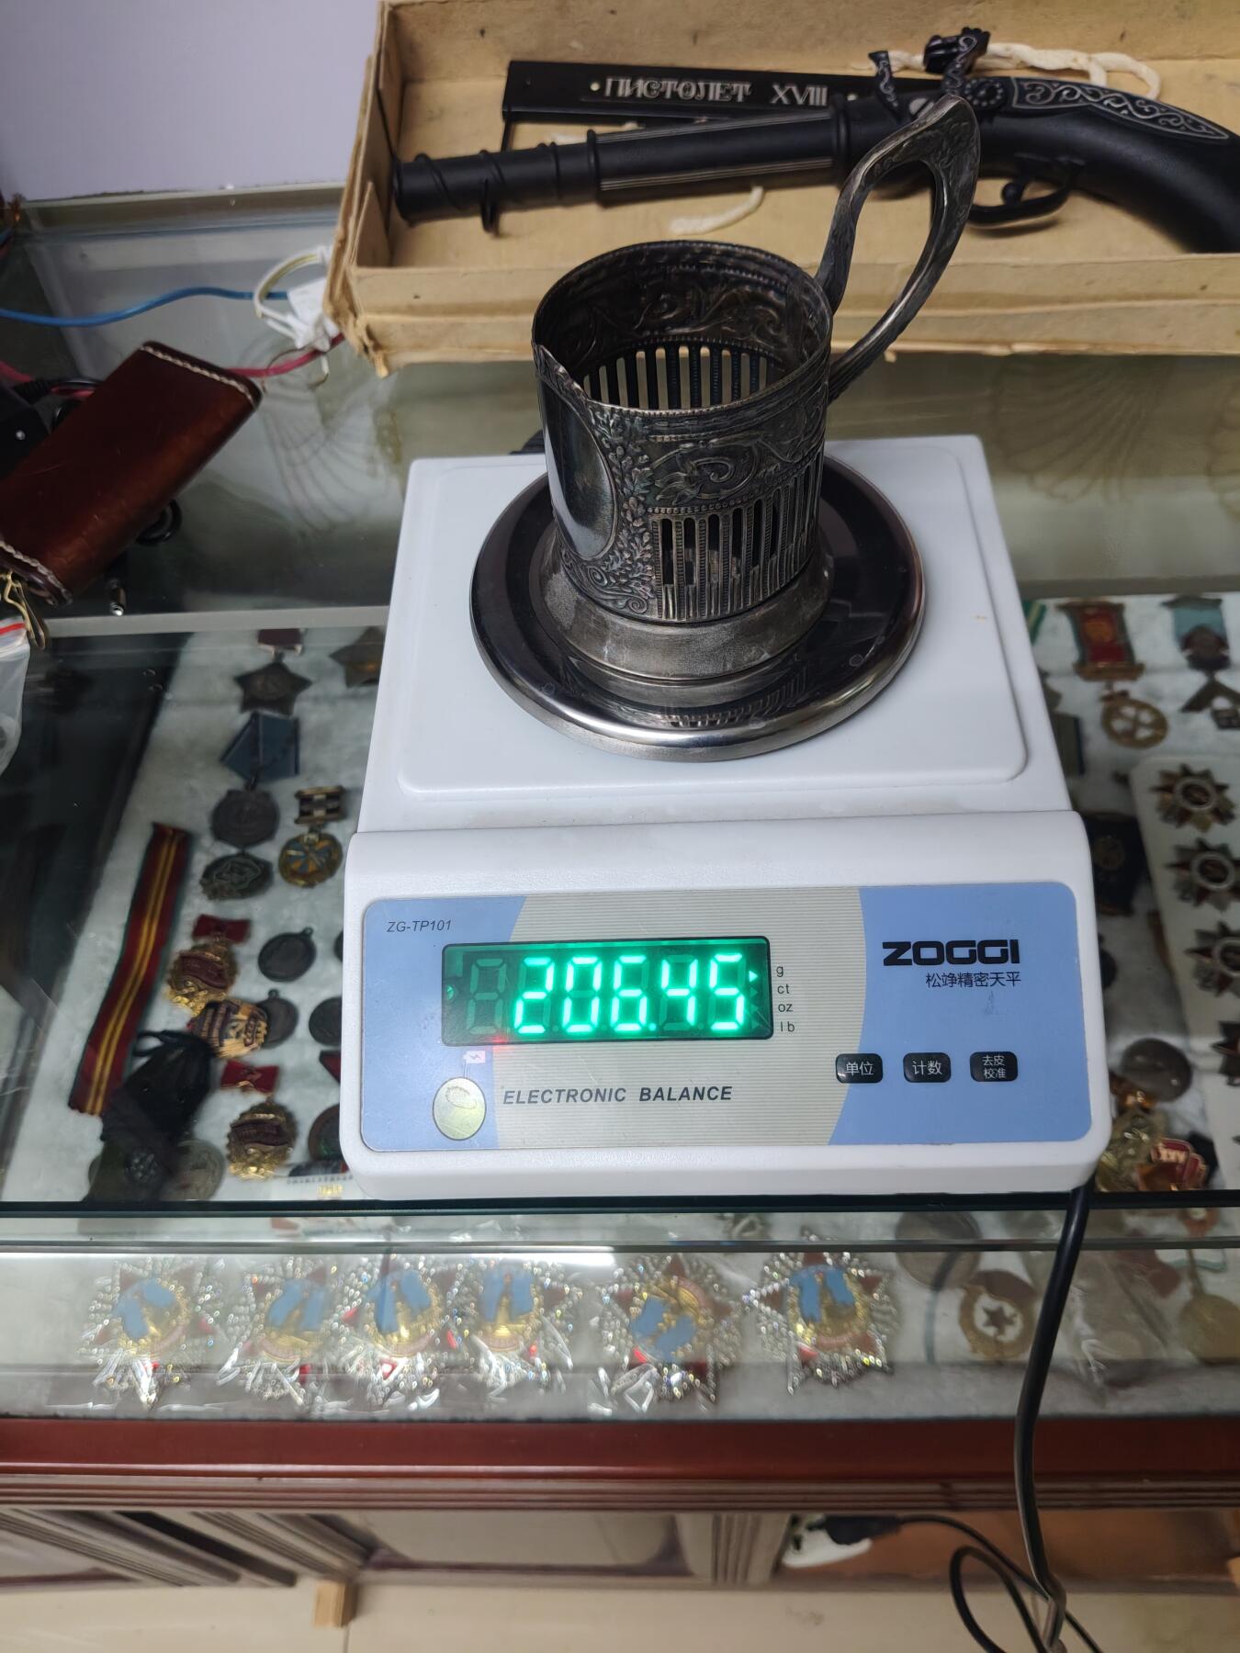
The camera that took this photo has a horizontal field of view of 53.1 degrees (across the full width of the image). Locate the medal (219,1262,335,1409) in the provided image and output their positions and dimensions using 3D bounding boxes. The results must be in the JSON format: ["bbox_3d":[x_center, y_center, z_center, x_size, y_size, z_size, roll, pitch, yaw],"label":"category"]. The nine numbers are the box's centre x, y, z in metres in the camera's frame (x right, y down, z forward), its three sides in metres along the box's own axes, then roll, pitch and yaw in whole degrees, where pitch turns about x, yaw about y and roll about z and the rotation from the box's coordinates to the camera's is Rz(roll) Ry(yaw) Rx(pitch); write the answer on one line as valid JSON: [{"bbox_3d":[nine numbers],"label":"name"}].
[{"bbox_3d":[-0.158,0.236,0.584,0.068,0.008,0.070,17,57,15],"label":"medal"}]

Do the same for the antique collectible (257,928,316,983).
[{"bbox_3d":[-0.189,0.073,0.706,0.033,0.003,0.037,24,59,19],"label":"antique collectible"}]

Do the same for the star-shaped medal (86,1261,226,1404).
[{"bbox_3d":[-0.221,0.238,0.587,0.070,0.008,0.070,-38,61,-21],"label":"star-shaped medal"}]

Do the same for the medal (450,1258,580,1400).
[{"bbox_3d":[-0.046,0.219,0.548,0.065,0.008,0.065,-3,55,2],"label":"medal"}]

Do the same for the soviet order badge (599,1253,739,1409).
[{"bbox_3d":[0.022,0.219,0.543,0.065,0.008,0.065,-40,62,-22],"label":"soviet order badge"}]

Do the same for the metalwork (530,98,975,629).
[{"bbox_3d":[0.032,-0.116,0.319,0.118,0.112,0.080,-20,56,-10],"label":"metalwork"}]

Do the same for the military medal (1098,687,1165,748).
[{"bbox_3d":[0.298,-0.064,0.724,0.037,0.004,0.045,-6,54,0],"label":"military medal"}]

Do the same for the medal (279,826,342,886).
[{"bbox_3d":[-0.185,0.018,0.744,0.037,0.004,0.042,-3,54,1],"label":"medal"}]

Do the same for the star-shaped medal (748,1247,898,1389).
[{"bbox_3d":[0.089,0.213,0.543,0.065,0.008,0.065,-8,55,-2],"label":"star-shaped medal"}]

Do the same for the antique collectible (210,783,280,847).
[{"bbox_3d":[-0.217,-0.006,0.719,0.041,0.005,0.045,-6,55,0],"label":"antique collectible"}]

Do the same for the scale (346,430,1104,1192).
[{"bbox_3d":[0.025,-0.018,0.358,0.191,0.074,0.231,-1,54,3],"label":"scale"}]

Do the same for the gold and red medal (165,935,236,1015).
[{"bbox_3d":[-0.222,0.079,0.659,0.038,0.006,0.046,6,56,8],"label":"gold and red medal"}]

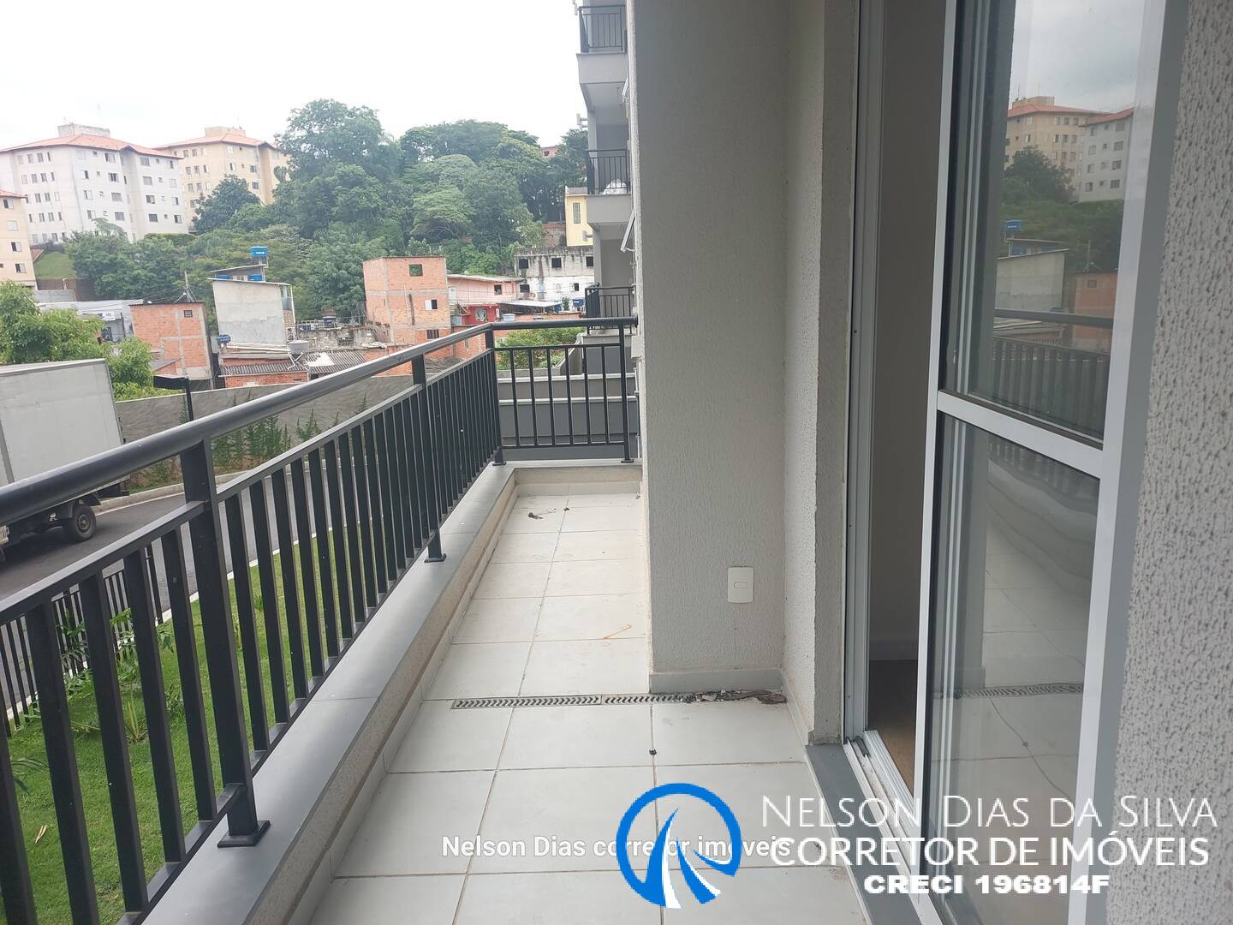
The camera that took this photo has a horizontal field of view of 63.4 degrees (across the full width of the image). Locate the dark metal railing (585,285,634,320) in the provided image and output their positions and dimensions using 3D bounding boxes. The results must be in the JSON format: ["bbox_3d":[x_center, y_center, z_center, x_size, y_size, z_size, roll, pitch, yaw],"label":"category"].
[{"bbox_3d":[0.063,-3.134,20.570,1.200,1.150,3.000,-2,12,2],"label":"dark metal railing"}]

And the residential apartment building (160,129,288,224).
[{"bbox_3d":[-65.653,-47.216,166.000,17.000,15.500,20.000,2,13,19],"label":"residential apartment building"}]

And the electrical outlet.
[{"bbox_3d":[0.403,0.397,3.220,0.080,0.120,0.012,-2,12,2],"label":"electrical outlet"}]

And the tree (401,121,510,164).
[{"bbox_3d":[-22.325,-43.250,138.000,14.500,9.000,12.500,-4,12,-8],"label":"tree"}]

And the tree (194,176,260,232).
[{"bbox_3d":[-53.131,-35.005,136.000,9.000,8.200,8.600,-7,13,-20],"label":"tree"}]

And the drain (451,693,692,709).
[{"bbox_3d":[-0.140,0.780,3.250,0.810,0.020,0.068,-2,12,2],"label":"drain"}]

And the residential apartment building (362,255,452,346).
[{"bbox_3d":[-16.310,-12.166,78.000,5.000,8.200,9.000,-7,13,-22],"label":"residential apartment building"}]

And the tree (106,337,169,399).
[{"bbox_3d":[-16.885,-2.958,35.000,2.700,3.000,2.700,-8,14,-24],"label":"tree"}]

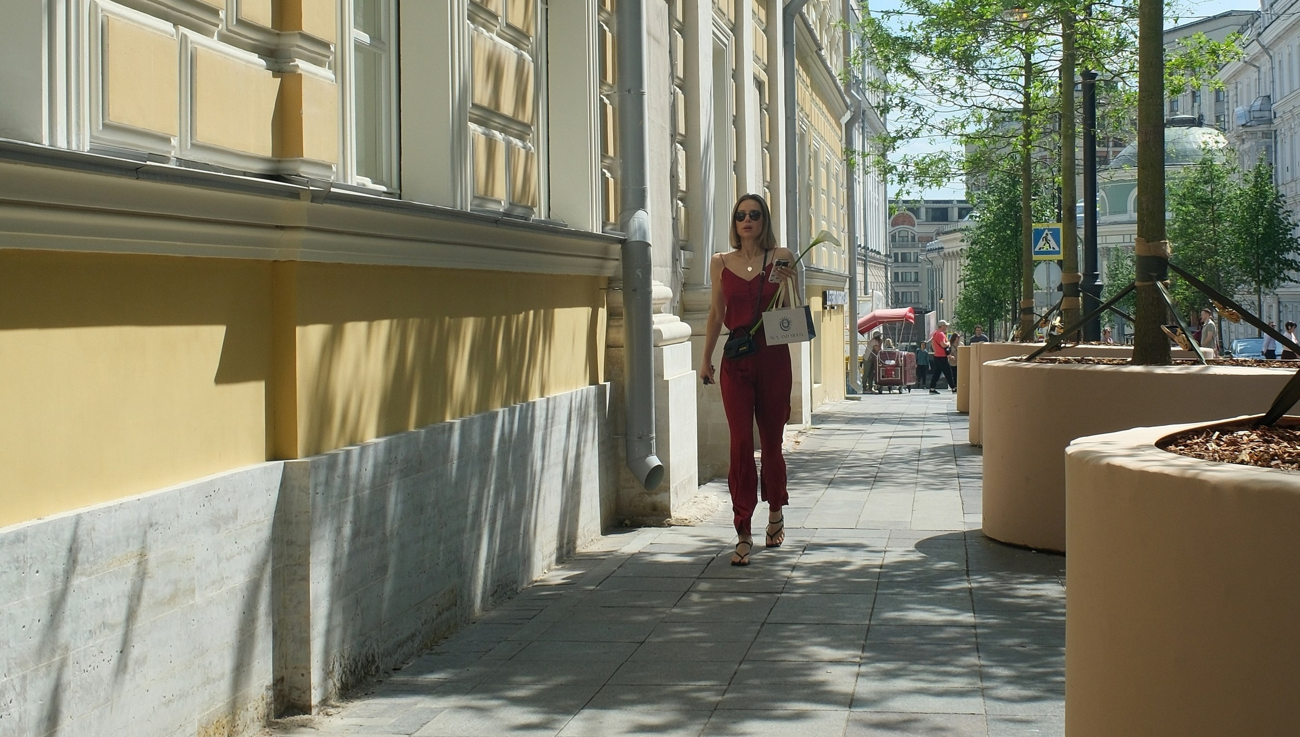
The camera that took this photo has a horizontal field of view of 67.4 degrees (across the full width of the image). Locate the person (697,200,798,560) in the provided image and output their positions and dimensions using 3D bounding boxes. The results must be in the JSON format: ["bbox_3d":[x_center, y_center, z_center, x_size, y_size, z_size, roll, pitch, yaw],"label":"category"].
[{"bbox_3d":[0.462,0.030,4.600,0.470,1.710,0.480,0,3,12],"label":"person"}]

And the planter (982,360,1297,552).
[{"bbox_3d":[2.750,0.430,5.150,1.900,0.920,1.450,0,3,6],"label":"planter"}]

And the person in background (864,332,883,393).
[{"bbox_3d":[5.320,-0.130,23.200,0.500,1.460,0.480,-1,3,-12],"label":"person in background"}]

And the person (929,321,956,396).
[{"bbox_3d":[6.710,-0.256,22.400,0.600,1.710,0.500,-1,3,-12],"label":"person"}]

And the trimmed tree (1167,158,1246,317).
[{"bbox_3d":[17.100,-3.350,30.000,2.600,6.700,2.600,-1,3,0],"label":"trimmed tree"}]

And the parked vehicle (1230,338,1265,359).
[{"bbox_3d":[18.000,-0.120,28.900,1.850,1.500,4.400,1,3,30],"label":"parked vehicle"}]

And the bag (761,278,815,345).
[{"bbox_3d":[0.626,-0.257,4.400,0.205,0.300,0.090,-6,3,25],"label":"bag"}]

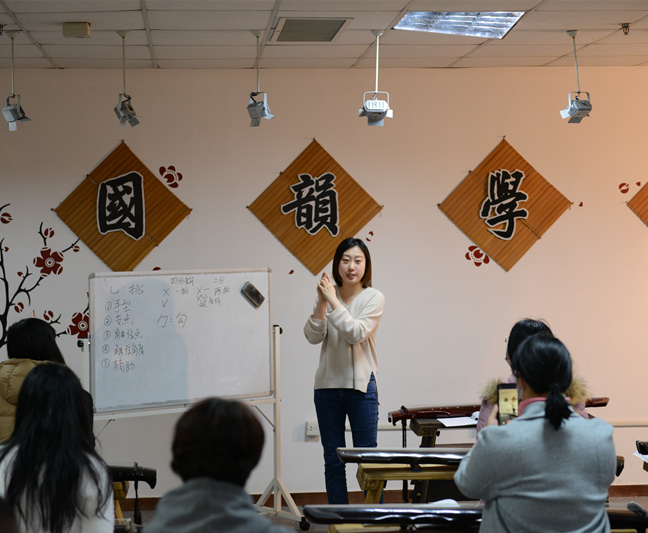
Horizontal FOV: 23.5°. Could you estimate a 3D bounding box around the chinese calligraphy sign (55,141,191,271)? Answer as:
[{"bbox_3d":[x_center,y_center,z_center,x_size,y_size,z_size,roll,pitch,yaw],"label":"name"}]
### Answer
[{"bbox_3d":[-1.220,-0.342,9.454,0.845,0.845,0.024,-1,1,-5],"label":"chinese calligraphy sign"}]

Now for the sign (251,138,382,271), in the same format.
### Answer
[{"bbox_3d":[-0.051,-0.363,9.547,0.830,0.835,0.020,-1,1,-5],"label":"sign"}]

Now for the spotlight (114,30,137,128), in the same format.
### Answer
[{"bbox_3d":[-0.988,-0.933,7.800,0.105,0.495,0.125,0,1,28],"label":"spotlight"}]

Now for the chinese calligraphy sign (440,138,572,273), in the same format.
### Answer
[{"bbox_3d":[1.124,-0.378,9.652,0.845,0.845,0.024,-1,1,-5],"label":"chinese calligraphy sign"}]

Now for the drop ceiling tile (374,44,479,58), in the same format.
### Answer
[{"bbox_3d":[0.542,-1.223,8.759,0.595,0.020,0.595,-1,1,-5],"label":"drop ceiling tile"}]

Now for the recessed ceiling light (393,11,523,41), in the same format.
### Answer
[{"bbox_3d":[0.647,-1.180,7.546,0.600,0.070,0.600,-1,1,-5],"label":"recessed ceiling light"}]

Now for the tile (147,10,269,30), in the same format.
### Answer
[{"bbox_3d":[-0.549,-1.185,7.450,0.600,0.020,0.612,-1,1,-5],"label":"tile"}]

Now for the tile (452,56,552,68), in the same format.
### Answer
[{"bbox_3d":[1.089,-1.242,9.387,0.595,0.020,0.549,-1,1,-5],"label":"tile"}]

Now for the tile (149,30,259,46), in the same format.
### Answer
[{"bbox_3d":[-0.600,-1.192,8.053,0.598,0.018,0.598,-1,1,-5],"label":"tile"}]

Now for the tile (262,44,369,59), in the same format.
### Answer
[{"bbox_3d":[-0.054,-1.214,8.721,0.600,0.020,0.612,-1,1,-5],"label":"tile"}]

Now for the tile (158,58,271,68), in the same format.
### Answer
[{"bbox_3d":[-0.700,-1.214,9.234,0.600,0.020,0.520,-1,1,-5],"label":"tile"}]

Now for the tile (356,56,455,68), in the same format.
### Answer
[{"bbox_3d":[0.496,-1.233,9.335,0.600,0.020,0.520,-1,1,-5],"label":"tile"}]

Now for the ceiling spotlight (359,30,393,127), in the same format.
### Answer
[{"bbox_3d":[0.262,-0.952,7.896,0.170,0.482,0.180,-1,1,-5],"label":"ceiling spotlight"}]

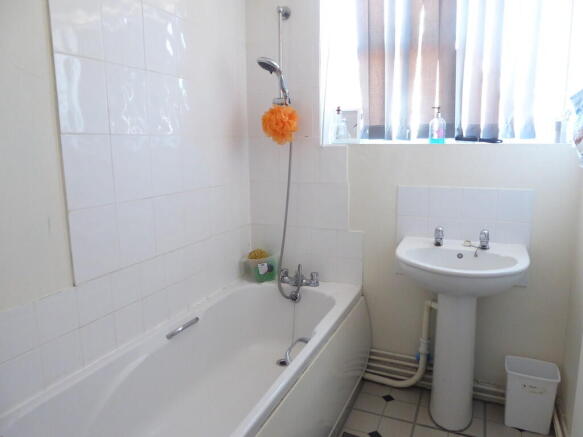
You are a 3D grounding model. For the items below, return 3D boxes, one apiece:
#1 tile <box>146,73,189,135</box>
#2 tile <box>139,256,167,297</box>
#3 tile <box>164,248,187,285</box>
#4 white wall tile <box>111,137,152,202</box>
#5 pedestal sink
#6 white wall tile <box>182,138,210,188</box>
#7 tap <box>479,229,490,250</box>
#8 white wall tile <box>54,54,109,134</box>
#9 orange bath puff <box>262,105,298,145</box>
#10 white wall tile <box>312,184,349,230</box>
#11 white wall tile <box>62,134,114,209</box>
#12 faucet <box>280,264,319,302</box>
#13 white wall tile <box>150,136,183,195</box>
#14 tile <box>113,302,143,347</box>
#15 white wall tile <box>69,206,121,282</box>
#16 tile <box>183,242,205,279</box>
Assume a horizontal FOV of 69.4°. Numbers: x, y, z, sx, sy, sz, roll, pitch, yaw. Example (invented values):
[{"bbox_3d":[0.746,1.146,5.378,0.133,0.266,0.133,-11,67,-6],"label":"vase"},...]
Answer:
[{"bbox_3d":[-0.536,-0.474,1.769,0.010,0.250,0.200,4,11,23],"label":"tile"},{"bbox_3d":[-0.596,0.246,1.812,0.009,0.150,0.150,4,11,23],"label":"tile"},{"bbox_3d":[-0.532,0.219,1.930,0.010,0.149,0.149,4,11,23],"label":"tile"},{"bbox_3d":[-0.626,-0.198,1.665,0.009,0.250,0.200,4,11,23],"label":"white wall tile"},{"bbox_3d":[0.750,0.551,1.927,0.550,0.820,0.450,4,11,23],"label":"pedestal sink"},{"bbox_3d":[-0.463,-0.264,2.035,0.009,0.250,0.200,4,11,23],"label":"white wall tile"},{"bbox_3d":[0.885,0.101,1.927,0.048,0.093,0.095,4,11,23],"label":"tap"},{"bbox_3d":[-0.698,-0.409,1.406,0.010,0.250,0.200,4,11,23],"label":"white wall tile"},{"bbox_3d":[-0.059,-0.501,2.268,0.175,0.195,0.165,4,11,23],"label":"orange bath puff"},{"bbox_3d":[0.220,-0.065,2.352,0.200,0.253,0.010,4,11,23],"label":"white wall tile"},{"bbox_3d":[-0.701,-0.164,1.465,0.010,0.253,0.200,4,11,23],"label":"white wall tile"},{"bbox_3d":[0.029,0.352,2.334,0.226,0.168,0.165,4,11,23],"label":"faucet"},{"bbox_3d":[-0.535,-0.226,1.812,0.010,0.250,0.200,4,11,23],"label":"white wall tile"},{"bbox_3d":[-0.650,0.412,1.681,0.010,0.140,0.149,4,11,23],"label":"tile"},{"bbox_3d":[-0.706,0.088,1.527,0.009,0.250,0.200,4,11,23],"label":"white wall tile"},{"bbox_3d":[-0.473,0.194,2.067,0.010,0.149,0.149,4,11,23],"label":"tile"}]

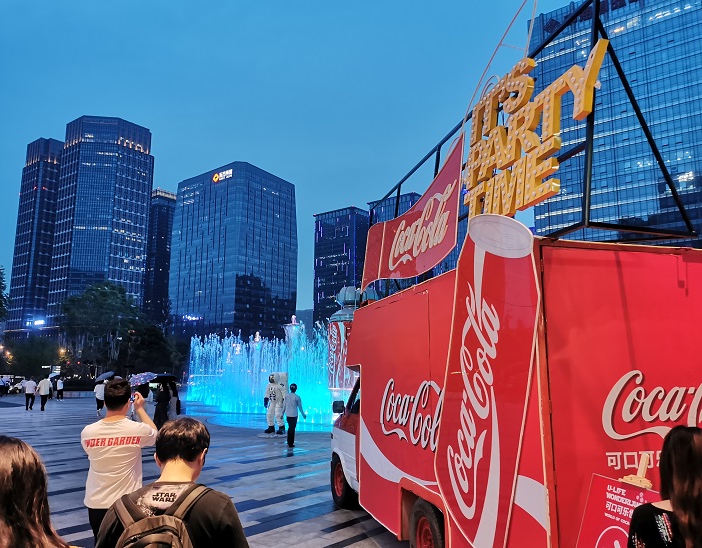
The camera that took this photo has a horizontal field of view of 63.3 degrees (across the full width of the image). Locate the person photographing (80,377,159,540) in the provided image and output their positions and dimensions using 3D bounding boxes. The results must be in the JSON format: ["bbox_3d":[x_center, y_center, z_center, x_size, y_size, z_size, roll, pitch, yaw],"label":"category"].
[{"bbox_3d":[-1.731,1.661,4.206,0.570,1.750,0.500,0,-10,2],"label":"person photographing"}]

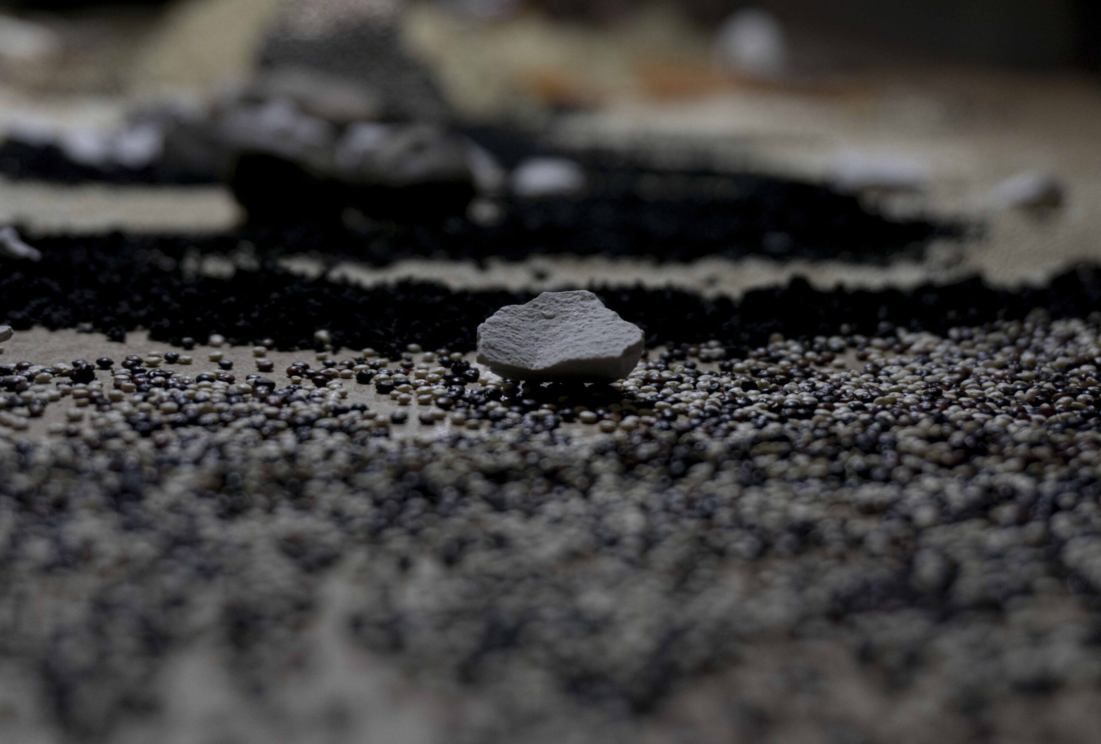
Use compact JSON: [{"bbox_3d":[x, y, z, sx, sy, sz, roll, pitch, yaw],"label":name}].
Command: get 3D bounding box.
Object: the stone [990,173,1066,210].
[{"bbox_3d":[0.103,-0.039,0.349,0.017,0.008,0.013,0,15,0],"label":"stone"}]

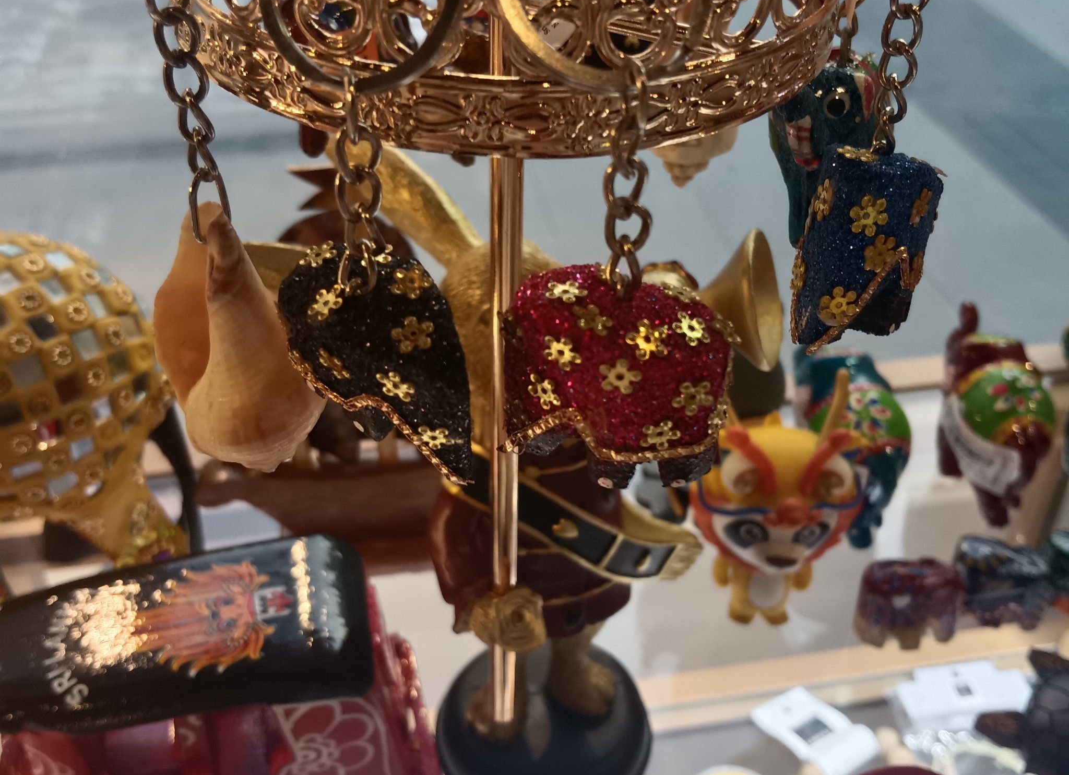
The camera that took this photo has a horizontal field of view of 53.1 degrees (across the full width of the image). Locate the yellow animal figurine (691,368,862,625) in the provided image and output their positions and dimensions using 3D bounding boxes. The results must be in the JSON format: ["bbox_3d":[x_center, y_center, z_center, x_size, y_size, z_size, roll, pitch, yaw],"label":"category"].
[{"bbox_3d":[0.086,0.040,0.386,0.062,0.108,0.054,3,38,2],"label":"yellow animal figurine"}]

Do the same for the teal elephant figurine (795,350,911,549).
[{"bbox_3d":[0.138,0.023,0.457,0.032,0.072,0.063,-13,42,-18],"label":"teal elephant figurine"}]

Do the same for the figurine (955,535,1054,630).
[{"bbox_3d":[0.192,0.076,0.425,0.038,0.033,0.022,5,39,4],"label":"figurine"}]

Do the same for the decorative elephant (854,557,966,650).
[{"bbox_3d":[0.147,0.082,0.416,0.038,0.032,0.022,-3,39,-6],"label":"decorative elephant"}]

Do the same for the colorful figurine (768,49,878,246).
[{"bbox_3d":[0.067,-0.058,0.249,0.028,0.036,0.018,-24,46,-29],"label":"colorful figurine"}]

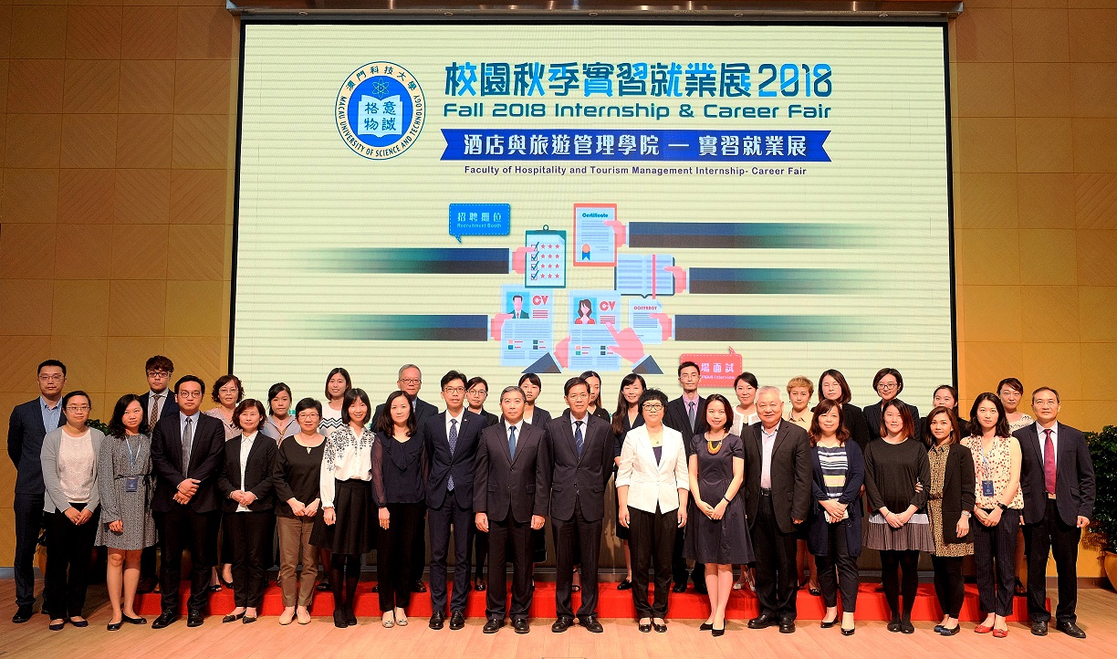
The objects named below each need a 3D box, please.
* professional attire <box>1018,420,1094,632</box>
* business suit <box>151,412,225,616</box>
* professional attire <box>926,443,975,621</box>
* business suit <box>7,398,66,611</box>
[{"bbox_3d":[3.500,1.366,6.354,0.484,1.405,0.320,-2,-5,25],"label":"professional attire"},{"bbox_3d":[-2.639,1.310,6.410,0.470,1.463,0.350,2,-5,-20],"label":"business suit"},{"bbox_3d":[2.759,1.428,6.379,0.380,1.237,0.310,-4,-6,42],"label":"professional attire"},{"bbox_3d":[-3.717,1.273,6.555,0.478,1.550,0.330,2,-5,-24],"label":"business suit"}]

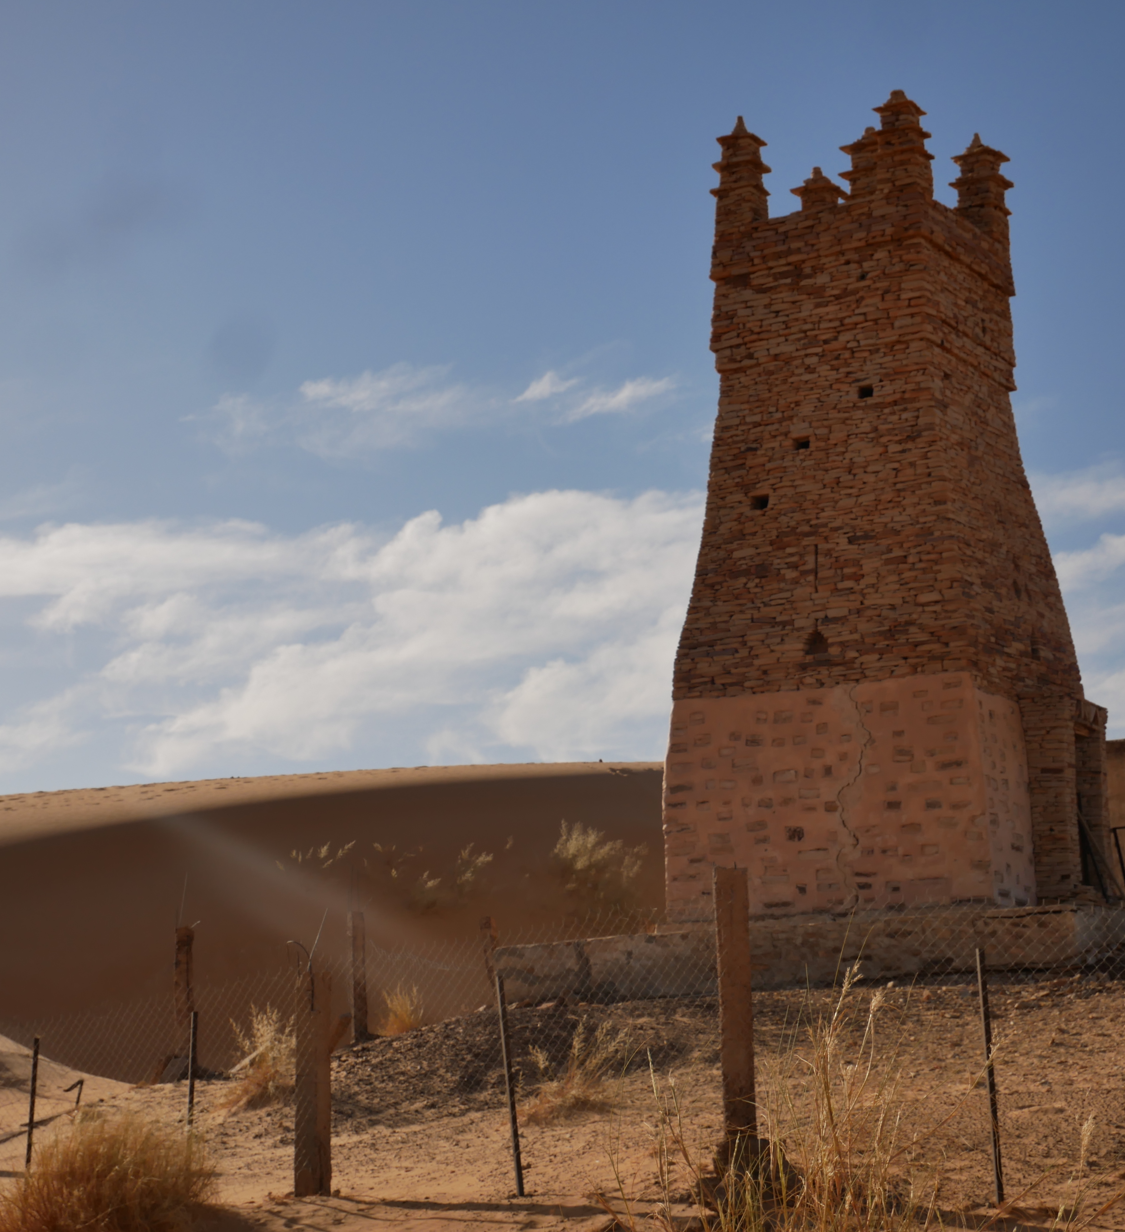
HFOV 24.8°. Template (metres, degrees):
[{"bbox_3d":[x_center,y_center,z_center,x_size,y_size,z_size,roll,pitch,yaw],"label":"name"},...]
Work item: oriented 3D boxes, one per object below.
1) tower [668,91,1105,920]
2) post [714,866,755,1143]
[{"bbox_3d":[3.650,-1.093,28.915,3.943,8.978,3.800,-7,-10,29],"label":"tower"},{"bbox_3d":[0.861,1.931,12.604,0.145,1.385,0.145,-1,-9,-5],"label":"post"}]

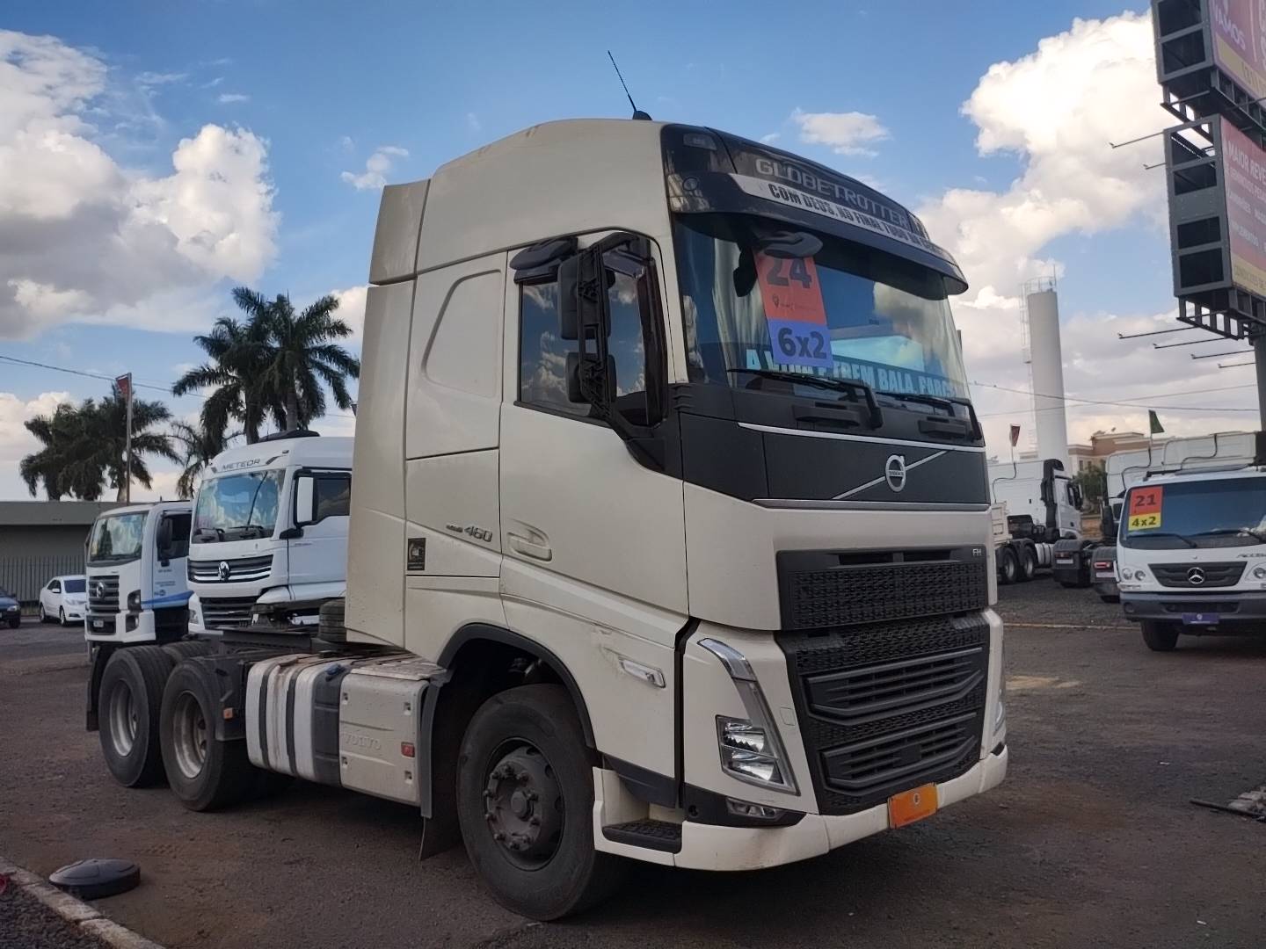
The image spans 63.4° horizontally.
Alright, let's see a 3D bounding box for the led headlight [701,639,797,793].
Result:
[{"bbox_3d":[0.458,0.948,3.967,0.360,0.630,0.180,3,-7,-45],"label":"led headlight"}]

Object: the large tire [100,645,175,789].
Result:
[{"bbox_3d":[-3.937,1.924,8.164,0.290,1.030,1.040,3,-7,-44],"label":"large tire"}]

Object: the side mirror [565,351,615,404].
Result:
[{"bbox_3d":[-0.170,-0.389,4.100,0.200,0.200,0.100,3,-7,-45],"label":"side mirror"}]

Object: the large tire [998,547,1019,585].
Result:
[{"bbox_3d":[10.222,2.544,28.081,0.290,1.030,1.040,-6,-6,41],"label":"large tire"}]

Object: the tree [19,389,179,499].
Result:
[{"bbox_3d":[-27.957,1.075,53.519,8.200,11.323,7.200,1,-5,-28],"label":"tree"}]

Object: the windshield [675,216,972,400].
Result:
[{"bbox_3d":[1.069,-0.655,4.840,2.310,0.780,0.270,3,-7,-45],"label":"windshield"}]

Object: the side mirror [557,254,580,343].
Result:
[{"bbox_3d":[-0.188,-0.715,4.081,0.200,0.370,0.110,1,-6,-30],"label":"side mirror"}]

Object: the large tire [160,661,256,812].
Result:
[{"bbox_3d":[-3.016,1.823,7.273,0.295,1.030,1.040,3,-7,-45],"label":"large tire"}]

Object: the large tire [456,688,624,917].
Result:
[{"bbox_3d":[-0.419,1.517,4.791,0.300,1.030,1.040,3,-7,-44],"label":"large tire"}]

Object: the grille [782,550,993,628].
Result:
[{"bbox_3d":[1.212,0.488,4.637,1.780,0.320,0.120,3,-7,-45],"label":"grille"}]

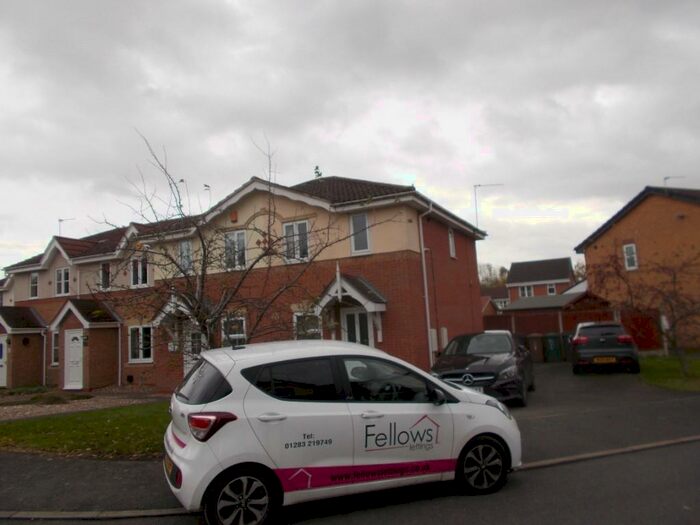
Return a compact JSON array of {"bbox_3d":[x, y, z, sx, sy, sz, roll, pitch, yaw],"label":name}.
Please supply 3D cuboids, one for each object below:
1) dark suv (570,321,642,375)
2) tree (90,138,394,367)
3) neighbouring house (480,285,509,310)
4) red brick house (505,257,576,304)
[{"bbox_3d":[7.742,2.578,16.276,1.770,1.480,4.250,-6,-7,23],"label":"dark suv"},{"bbox_3d":[-1.937,0.338,9.534,5.100,5.150,4.800,-2,-7,-12],"label":"tree"},{"bbox_3d":[23.784,7.614,85.976,7.800,6.800,7.600,-7,-7,25],"label":"neighbouring house"},{"bbox_3d":[20.023,3.495,54.446,5.740,7.450,7.800,-7,-7,25],"label":"red brick house"}]

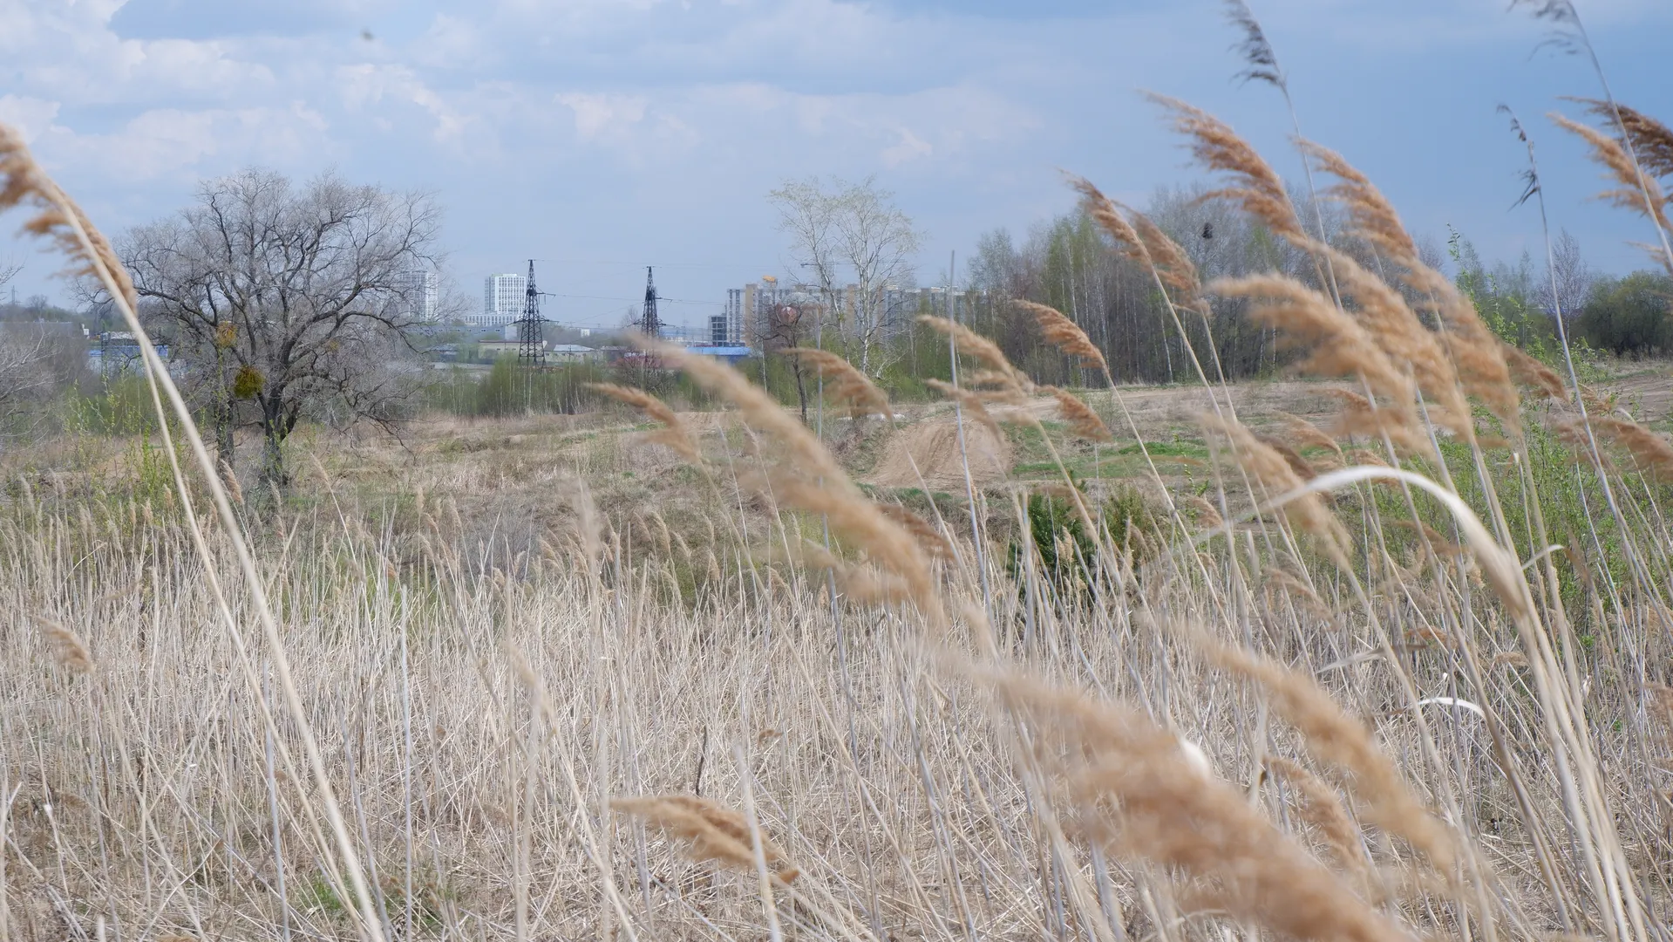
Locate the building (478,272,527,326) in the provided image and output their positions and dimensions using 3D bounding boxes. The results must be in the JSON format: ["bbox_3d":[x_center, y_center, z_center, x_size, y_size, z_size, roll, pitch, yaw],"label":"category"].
[{"bbox_3d":[-287.825,-147.010,2600.000,34.000,47.000,26.000,-1,3,-30],"label":"building"}]

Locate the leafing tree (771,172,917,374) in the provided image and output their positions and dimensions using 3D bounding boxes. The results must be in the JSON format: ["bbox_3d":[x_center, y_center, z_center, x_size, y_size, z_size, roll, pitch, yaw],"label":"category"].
[{"bbox_3d":[0.521,-11.663,185.000,9.200,12.800,8.500,0,2,0],"label":"leafing tree"}]

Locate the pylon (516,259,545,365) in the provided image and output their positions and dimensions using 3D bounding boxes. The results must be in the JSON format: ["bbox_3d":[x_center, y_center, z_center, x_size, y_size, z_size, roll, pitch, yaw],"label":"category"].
[{"bbox_3d":[-70.971,-36.547,700.000,8.000,24.800,5.000,-1,3,-28],"label":"pylon"}]

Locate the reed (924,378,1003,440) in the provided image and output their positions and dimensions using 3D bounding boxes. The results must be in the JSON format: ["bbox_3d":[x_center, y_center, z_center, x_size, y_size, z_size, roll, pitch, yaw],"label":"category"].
[{"bbox_3d":[0.275,-0.134,6.500,0.170,0.140,0.080,0,2,0],"label":"reed"}]

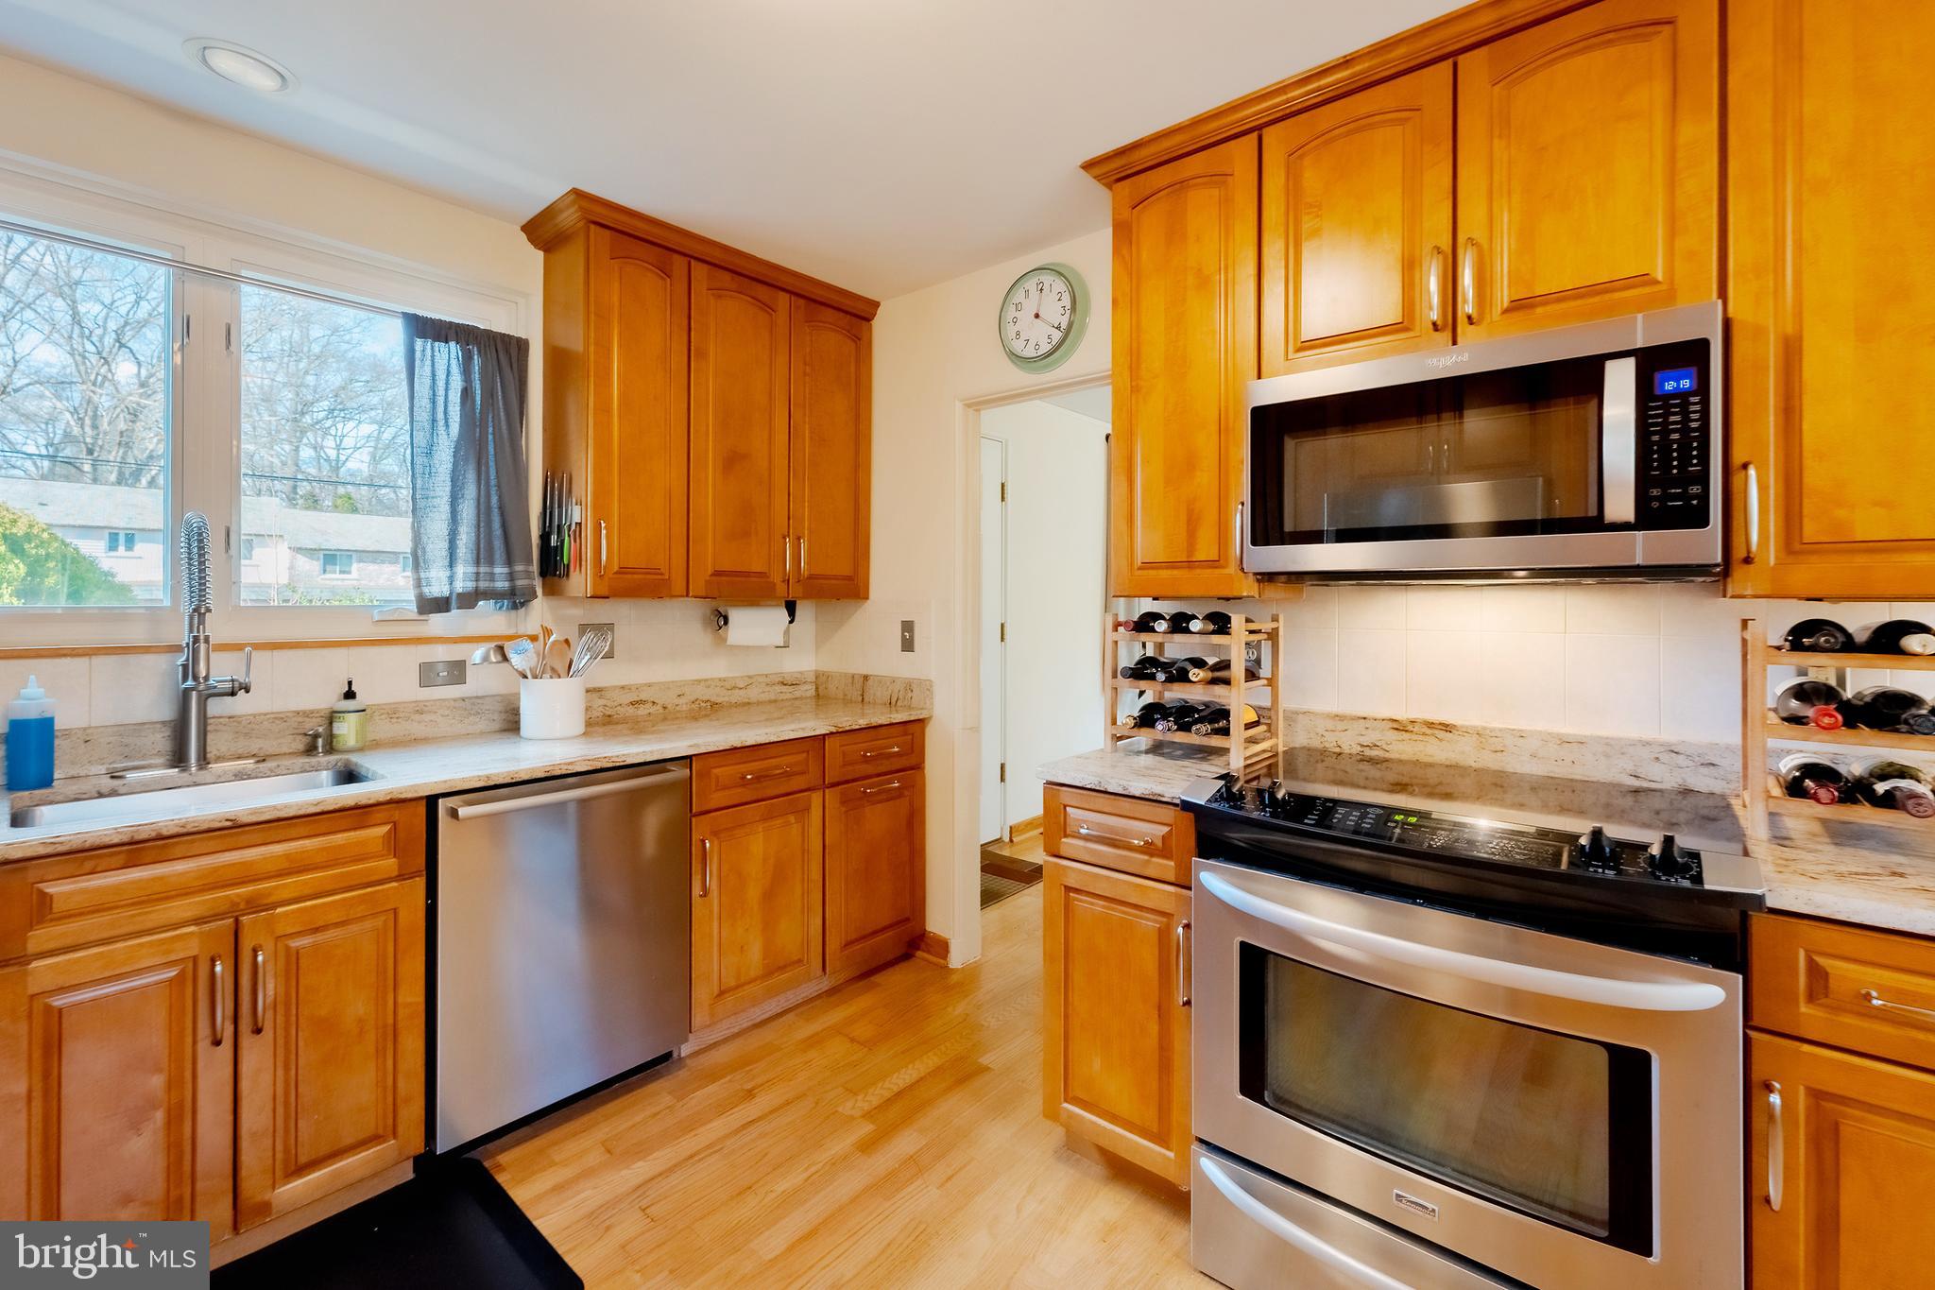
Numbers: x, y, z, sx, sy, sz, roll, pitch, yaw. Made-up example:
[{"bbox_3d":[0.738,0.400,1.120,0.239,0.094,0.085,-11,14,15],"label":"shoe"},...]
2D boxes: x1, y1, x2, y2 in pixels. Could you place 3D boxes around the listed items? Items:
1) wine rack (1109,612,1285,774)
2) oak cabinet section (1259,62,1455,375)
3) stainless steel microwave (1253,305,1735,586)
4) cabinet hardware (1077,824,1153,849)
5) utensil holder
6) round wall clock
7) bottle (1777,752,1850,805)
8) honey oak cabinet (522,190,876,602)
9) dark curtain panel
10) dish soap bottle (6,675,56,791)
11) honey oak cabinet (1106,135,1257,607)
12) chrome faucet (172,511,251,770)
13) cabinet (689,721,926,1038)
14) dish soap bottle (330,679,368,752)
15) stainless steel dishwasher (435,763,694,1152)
[{"bbox_3d":[0.570,0.100,1.903,0.353,0.359,0.245,1,2,38],"label":"wine rack"},{"bbox_3d":[0.920,-0.885,1.746,0.380,0.590,0.310,2,3,37],"label":"oak cabinet section"},{"bbox_3d":[1.059,-0.361,1.601,0.763,0.435,0.409,2,3,43],"label":"stainless steel microwave"},{"bbox_3d":[0.311,0.405,1.587,0.160,0.017,0.032,1,2,38],"label":"cabinet hardware"},{"bbox_3d":[-1.257,0.188,2.280,0.169,0.170,0.167,2,2,37],"label":"utensil holder"},{"bbox_3d":[0.237,-1.077,2.469,0.348,0.359,0.055,2,3,43],"label":"round wall clock"},{"bbox_3d":[1.501,0.248,1.328,0.077,0.079,0.299,2,2,43],"label":"bottle"},{"bbox_3d":[-0.860,-0.733,2.614,0.358,1.153,1.101,1,2,42],"label":"honey oak cabinet"},{"bbox_3d":[-1.469,-0.517,2.234,0.061,0.848,0.345,1,2,42],"label":"dark curtain panel"},{"bbox_3d":[-2.015,0.187,1.619,0.067,0.238,0.066,2,2,37],"label":"dish soap bottle"},{"bbox_3d":[0.643,-0.672,1.996,0.376,1.100,0.310,1,2,38],"label":"honey oak cabinet"},{"bbox_3d":[-1.753,-0.001,1.761,0.212,0.588,0.120,2,2,37],"label":"chrome faucet"},{"bbox_3d":[-0.703,0.680,2.588,0.613,0.788,0.894,1,2,42],"label":"cabinet"},{"bbox_3d":[-1.592,0.182,1.941,0.071,0.182,0.071,-1,2,-25],"label":"dish soap bottle"},{"bbox_3d":[-1.200,0.734,2.076,0.626,0.827,0.600,2,2,37],"label":"stainless steel dishwasher"}]

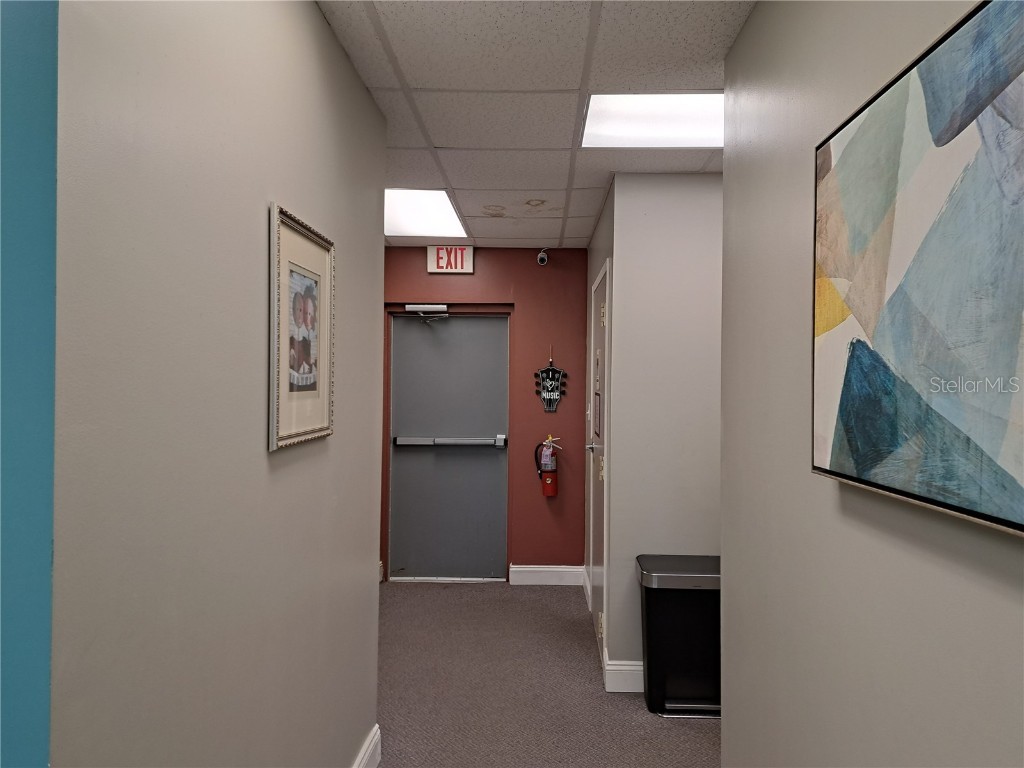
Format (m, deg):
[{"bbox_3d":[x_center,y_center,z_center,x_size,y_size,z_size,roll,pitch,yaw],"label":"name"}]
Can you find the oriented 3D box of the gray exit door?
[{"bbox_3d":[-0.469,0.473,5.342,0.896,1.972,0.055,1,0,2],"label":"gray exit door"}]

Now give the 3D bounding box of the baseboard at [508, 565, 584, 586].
[{"bbox_3d":[0.253,1.389,5.149,0.538,0.137,0.018,1,0,2],"label":"baseboard"}]

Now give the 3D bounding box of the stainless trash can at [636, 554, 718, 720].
[{"bbox_3d":[0.794,1.131,3.168,0.468,0.642,0.334,1,0,2],"label":"stainless trash can"}]

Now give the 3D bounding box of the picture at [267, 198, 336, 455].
[{"bbox_3d":[-0.522,-0.126,1.784,0.024,0.548,0.428,1,0,2],"label":"picture"}]

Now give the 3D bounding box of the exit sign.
[{"bbox_3d":[-0.445,-0.897,5.150,0.326,0.197,0.055,1,0,2],"label":"exit sign"}]

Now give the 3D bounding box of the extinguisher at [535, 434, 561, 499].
[{"bbox_3d":[0.258,0.587,5.075,0.184,0.448,0.124,1,0,2],"label":"extinguisher"}]

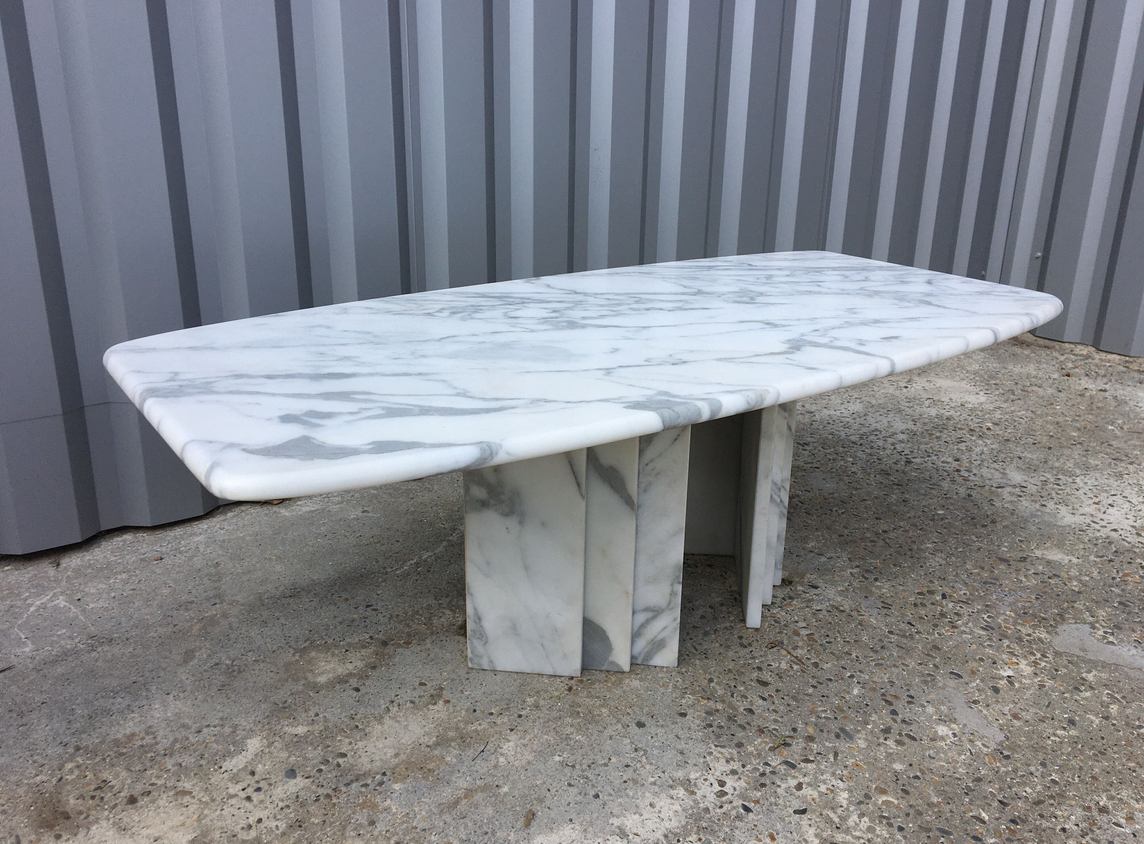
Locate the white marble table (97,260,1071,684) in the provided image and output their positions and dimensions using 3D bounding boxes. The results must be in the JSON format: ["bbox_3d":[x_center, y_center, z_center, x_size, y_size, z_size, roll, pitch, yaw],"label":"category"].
[{"bbox_3d":[0.086,0.054,1.398,1.278,0.423,0.679,-13,23,-32],"label":"white marble table"}]

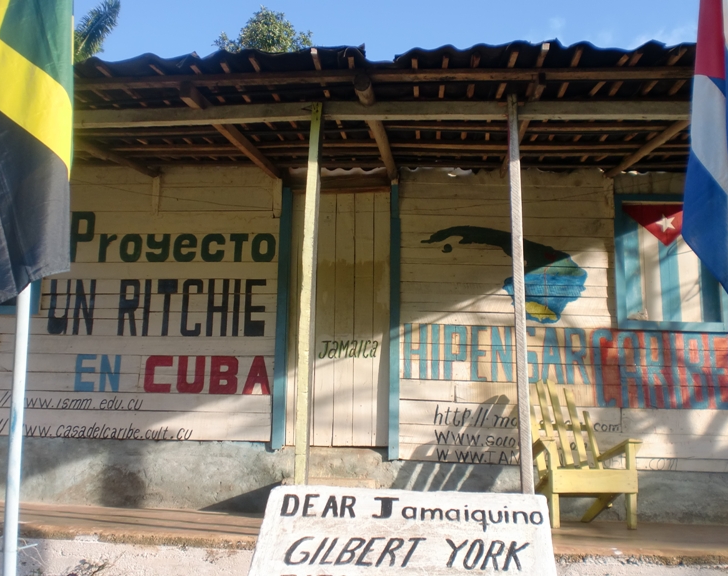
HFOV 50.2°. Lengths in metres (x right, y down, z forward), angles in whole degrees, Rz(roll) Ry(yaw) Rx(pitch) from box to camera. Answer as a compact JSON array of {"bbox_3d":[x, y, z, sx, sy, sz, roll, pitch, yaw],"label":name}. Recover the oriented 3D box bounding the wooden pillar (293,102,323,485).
[{"bbox_3d":[-0.316,0.133,4.451,0.070,2.556,0.080,0,-11,6],"label":"wooden pillar"}]

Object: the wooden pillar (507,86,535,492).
[{"bbox_3d":[0.877,0.127,4.329,0.065,2.583,0.070,-1,-11,6],"label":"wooden pillar"}]

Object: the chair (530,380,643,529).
[{"bbox_3d":[1.380,1.099,5.253,0.690,0.950,0.690,4,-11,-11],"label":"chair"}]

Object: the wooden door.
[{"bbox_3d":[-0.198,0.207,5.869,0.783,1.944,0.050,0,-11,6],"label":"wooden door"}]

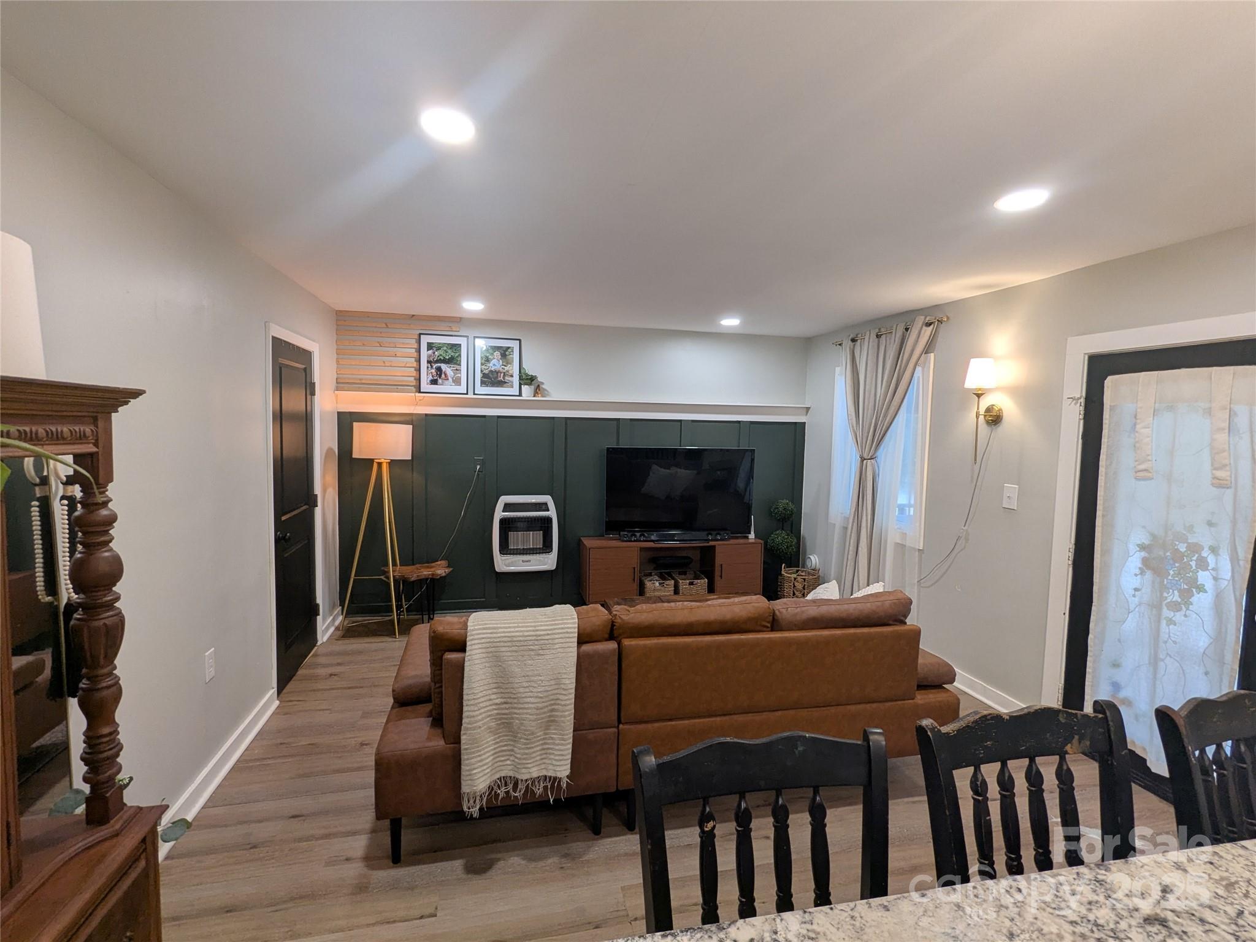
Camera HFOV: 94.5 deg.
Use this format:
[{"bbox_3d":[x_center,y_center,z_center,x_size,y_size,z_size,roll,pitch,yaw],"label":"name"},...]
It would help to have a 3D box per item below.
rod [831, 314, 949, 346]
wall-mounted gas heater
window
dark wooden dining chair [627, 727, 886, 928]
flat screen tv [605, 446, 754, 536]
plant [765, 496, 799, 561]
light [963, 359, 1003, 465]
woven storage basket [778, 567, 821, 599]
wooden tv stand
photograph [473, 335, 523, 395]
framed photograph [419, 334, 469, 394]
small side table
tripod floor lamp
[{"bbox_3d":[1.968,-1.056,4.458,0.100,0.055,1.360,0,5,-13],"label":"rod"},{"bbox_3d":[-0.862,0.515,4.868,0.535,0.635,0.200,0,5,-13],"label":"wall-mounted gas heater"},{"bbox_3d":[1.918,-0.169,4.465,0.080,1.330,1.120,0,5,-13],"label":"window"},{"bbox_3d":[0.285,1.023,0.862,0.480,1.040,0.520,0,4,-10],"label":"dark wooden dining chair"},{"bbox_3d":[0.466,0.184,5.042,1.350,0.775,0.075,0,5,-11],"label":"flat screen tv"},{"bbox_3d":[1.368,0.735,5.225,0.280,0.990,0.280,0,5,-13],"label":"plant"},{"bbox_3d":[2.146,-0.371,3.520,0.210,0.640,0.170,0,5,-13],"label":"light"},{"bbox_3d":[1.405,1.045,4.847,0.350,0.430,0.350,0,5,-13],"label":"woven storage basket"},{"bbox_3d":[0.373,0.902,5.046,1.520,0.620,0.410,0,5,-13],"label":"wooden tv stand"},{"bbox_3d":[-1.070,-0.853,4.768,0.381,0.480,0.030,0,0,-13],"label":"photograph"},{"bbox_3d":[-1.477,-0.857,4.670,0.381,0.482,0.030,0,0,-13],"label":"framed photograph"},{"bbox_3d":[-1.650,0.980,4.571,0.530,0.460,0.350,0,5,-13],"label":"small side table"},{"bbox_3d":[-1.912,0.429,4.399,0.520,1.575,0.480,0,5,-13],"label":"tripod floor lamp"}]

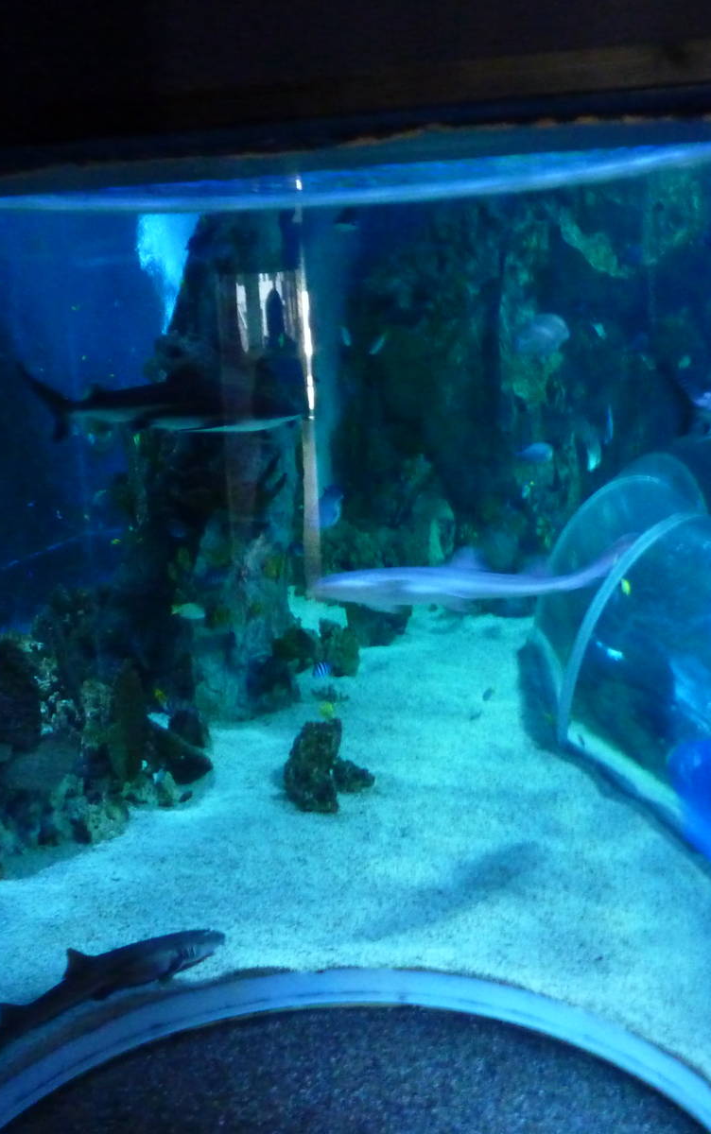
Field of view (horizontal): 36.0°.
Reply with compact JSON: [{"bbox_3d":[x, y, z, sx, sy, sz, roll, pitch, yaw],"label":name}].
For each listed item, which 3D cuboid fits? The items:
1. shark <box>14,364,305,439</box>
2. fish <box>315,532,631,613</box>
[{"bbox_3d":[-0.780,-0.653,4.300,1.200,0.290,0.360,0,10,15],"label":"shark"},{"bbox_3d":[0.527,0.021,4.600,1.430,0.280,0.380,-3,9,-12],"label":"fish"}]

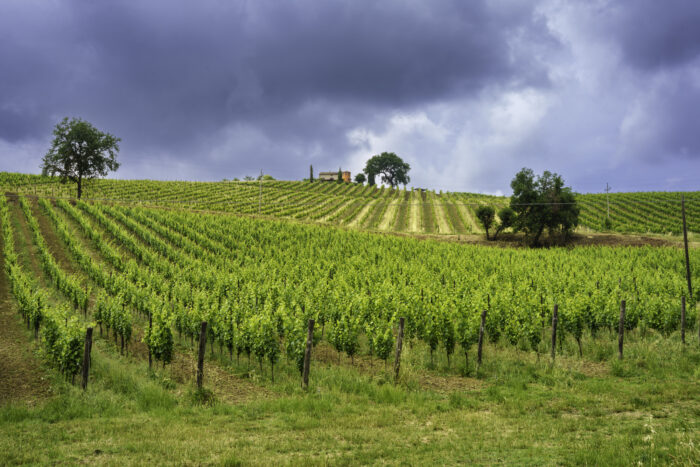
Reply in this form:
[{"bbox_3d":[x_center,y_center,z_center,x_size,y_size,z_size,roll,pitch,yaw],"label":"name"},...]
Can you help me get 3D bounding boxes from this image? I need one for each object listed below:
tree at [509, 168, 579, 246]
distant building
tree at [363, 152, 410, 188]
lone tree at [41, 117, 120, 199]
[{"bbox_3d":[28.610,-3.770,115.000,10.300,11.700,9.600,0,-2,0],"label":"tree"},{"bbox_3d":[-6.020,-22.380,312.000,11.000,5.000,7.000,-1,-2,22],"label":"distant building"},{"bbox_3d":[14.170,-24.340,302.000,18.400,14.200,17.000,0,-2,0],"label":"tree"},{"bbox_3d":[-43.310,-12.130,125.000,12.800,13.300,12.200,0,-2,0],"label":"lone tree"}]

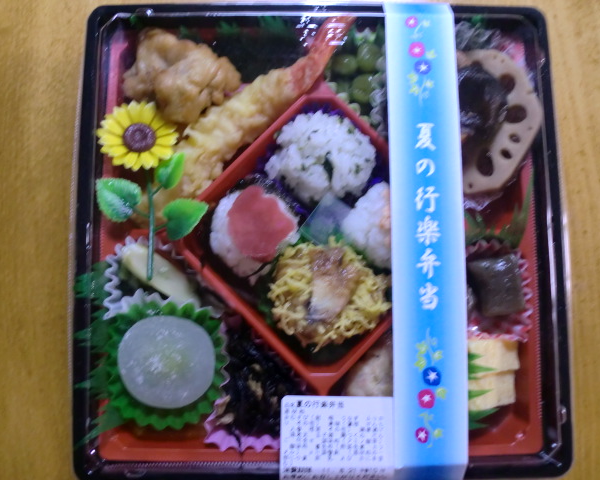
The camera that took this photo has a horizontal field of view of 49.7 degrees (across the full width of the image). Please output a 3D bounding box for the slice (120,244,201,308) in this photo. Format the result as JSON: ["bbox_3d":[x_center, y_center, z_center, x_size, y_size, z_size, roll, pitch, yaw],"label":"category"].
[{"bbox_3d":[-0.069,0.018,0.324,0.050,0.010,0.017,43,85,5],"label":"slice"}]

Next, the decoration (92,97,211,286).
[{"bbox_3d":[-0.073,-0.024,0.319,0.055,0.018,0.088,-2,83,0],"label":"decoration"}]

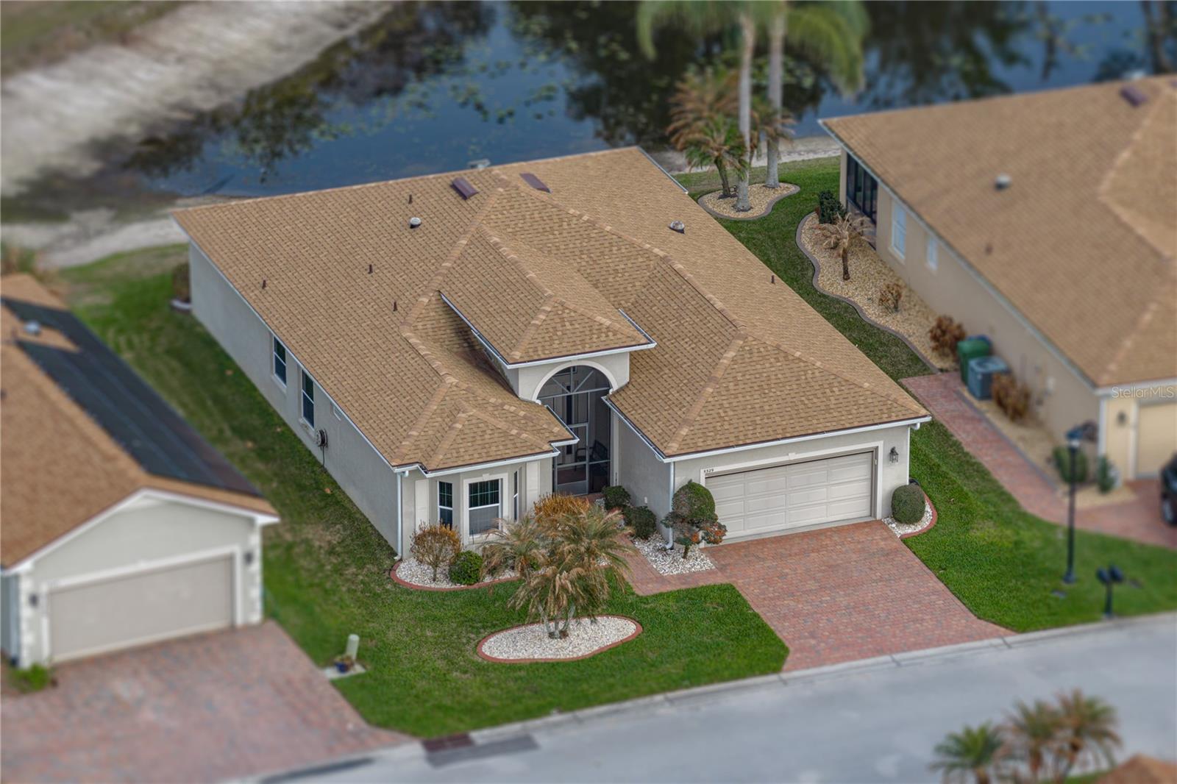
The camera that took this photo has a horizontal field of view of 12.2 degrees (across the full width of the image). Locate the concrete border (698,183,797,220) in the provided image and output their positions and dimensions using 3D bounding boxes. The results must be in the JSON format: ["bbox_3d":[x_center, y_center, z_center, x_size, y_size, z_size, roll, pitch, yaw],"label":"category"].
[{"bbox_3d":[4.672,-5.774,163.061,2.242,0.138,3.339,14,27,28],"label":"concrete border"}]

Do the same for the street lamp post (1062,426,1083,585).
[{"bbox_3d":[12.709,2.980,144.033,0.450,4.400,0.450,0,24,0],"label":"street lamp post"}]

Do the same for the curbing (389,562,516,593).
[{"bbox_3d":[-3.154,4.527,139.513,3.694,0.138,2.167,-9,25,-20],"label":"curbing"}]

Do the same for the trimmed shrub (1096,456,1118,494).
[{"bbox_3d":[13.594,2.192,143.916,0.591,1.015,0.591,0,24,0],"label":"trimmed shrub"}]

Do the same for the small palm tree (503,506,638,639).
[{"bbox_3d":[-0.657,4.674,141.450,3.200,3.400,3.000,0,24,0],"label":"small palm tree"}]

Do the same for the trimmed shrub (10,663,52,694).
[{"bbox_3d":[-13.531,6.956,133.212,0.985,0.630,0.936,0,24,0],"label":"trimmed shrub"}]

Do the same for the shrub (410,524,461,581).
[{"bbox_3d":[-3.885,4.091,138.733,1.251,1.546,1.231,0,24,0],"label":"shrub"}]

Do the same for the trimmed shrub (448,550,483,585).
[{"bbox_3d":[-3.103,4.438,138.810,0.877,0.857,0.877,0,24,0],"label":"trimmed shrub"}]

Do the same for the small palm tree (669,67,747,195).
[{"bbox_3d":[3.867,-7.931,169.789,2.500,3.850,2.400,0,24,0],"label":"small palm tree"}]

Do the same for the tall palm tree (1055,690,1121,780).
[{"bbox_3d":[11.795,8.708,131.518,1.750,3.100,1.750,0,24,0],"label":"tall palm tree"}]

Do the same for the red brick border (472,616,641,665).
[{"bbox_3d":[-0.685,6.363,141.668,4.300,0.130,2.350,-9,25,-19],"label":"red brick border"}]

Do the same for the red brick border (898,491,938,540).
[{"bbox_3d":[8.734,3.215,148.866,1.870,0.120,2.910,-9,25,-19],"label":"red brick border"}]

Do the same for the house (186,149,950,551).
[{"bbox_3d":[-1.424,-2.201,147.855,14.058,5.744,20.536,-9,25,-20],"label":"house"}]

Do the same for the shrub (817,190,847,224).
[{"bbox_3d":[7.463,-5.709,168.307,0.850,0.950,0.800,0,24,0],"label":"shrub"}]

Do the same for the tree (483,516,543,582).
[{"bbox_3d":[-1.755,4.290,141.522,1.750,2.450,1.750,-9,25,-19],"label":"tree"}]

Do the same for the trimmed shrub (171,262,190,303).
[{"bbox_3d":[-11.334,-3.125,155.575,0.936,1.123,0.936,-9,25,-20],"label":"trimmed shrub"}]

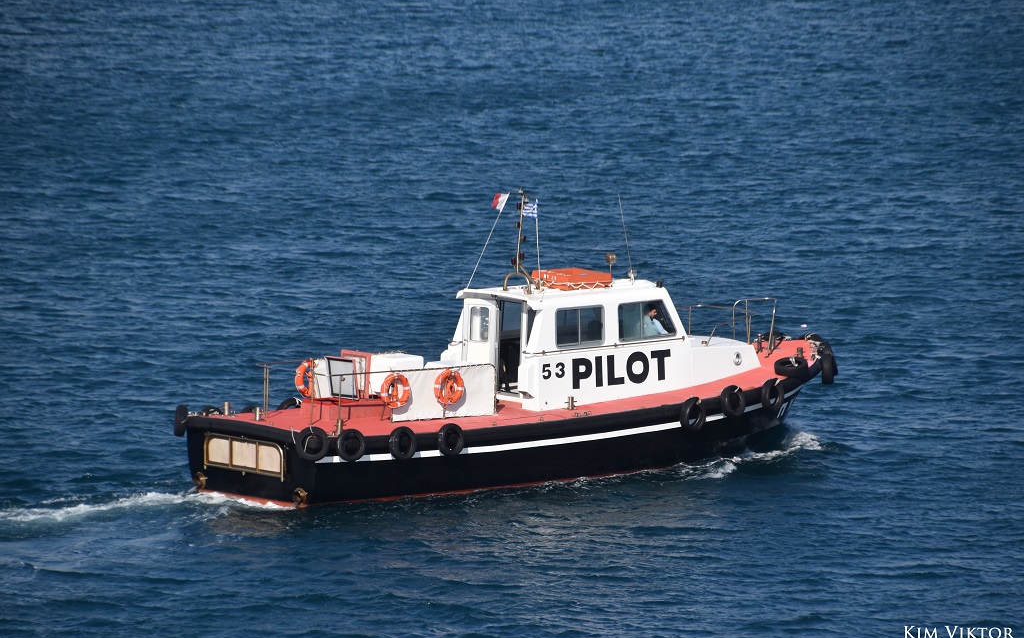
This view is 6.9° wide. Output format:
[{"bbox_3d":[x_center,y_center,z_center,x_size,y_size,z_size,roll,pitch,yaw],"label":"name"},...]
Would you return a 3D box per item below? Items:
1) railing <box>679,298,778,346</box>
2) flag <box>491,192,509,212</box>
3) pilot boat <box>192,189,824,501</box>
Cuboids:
[{"bbox_3d":[4.008,0.147,160.410,2.200,1.000,1.750,-5,8,-37],"label":"railing"},{"bbox_3d":[-0.230,-2.147,157.176,0.380,0.370,0.100,-5,8,-37],"label":"flag"},{"bbox_3d":[0.570,0.303,157.709,14.000,5.540,4.450,-5,8,-37],"label":"pilot boat"}]

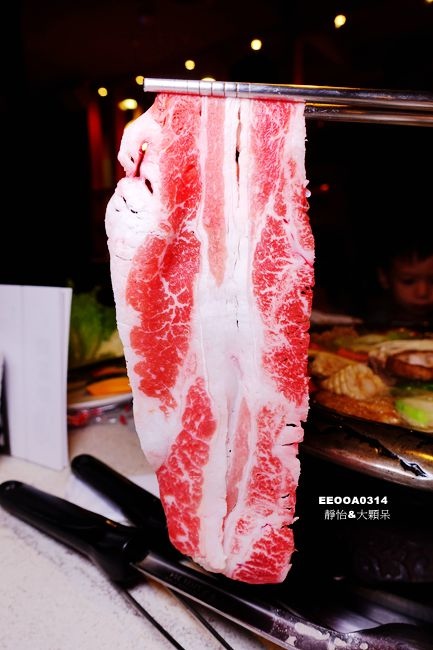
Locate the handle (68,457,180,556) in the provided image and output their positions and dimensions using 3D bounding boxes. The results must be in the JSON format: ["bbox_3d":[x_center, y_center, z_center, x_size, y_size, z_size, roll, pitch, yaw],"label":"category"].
[{"bbox_3d":[-0.077,0.140,0.348,0.023,0.026,0.127,-9,14,-42],"label":"handle"}]

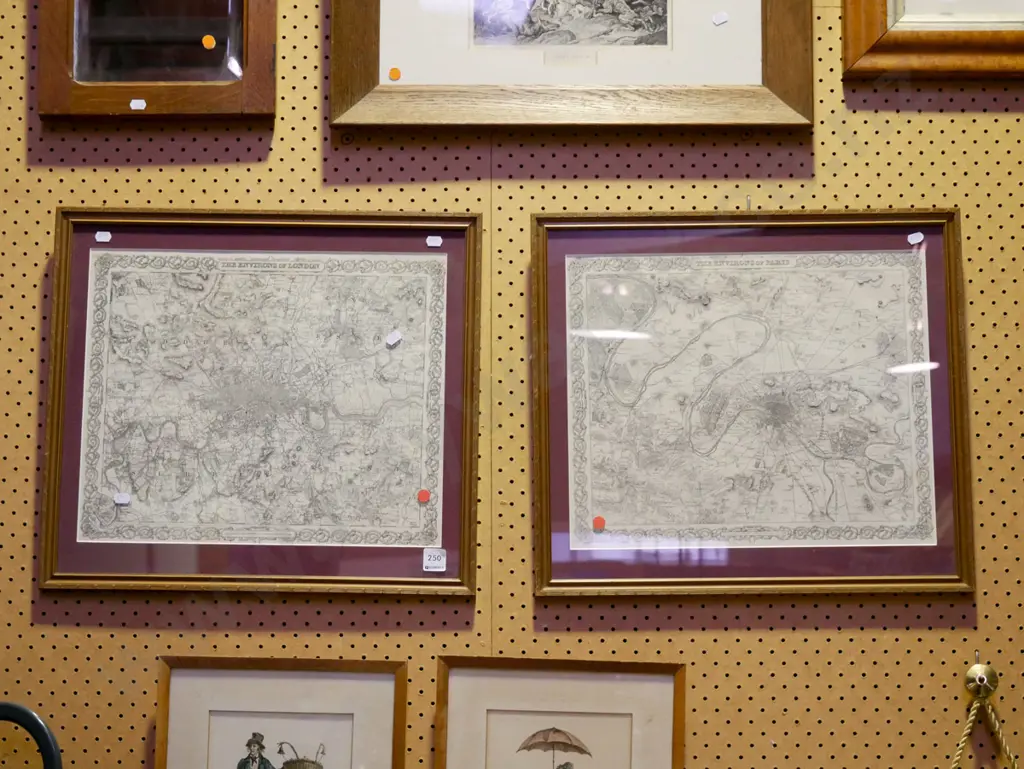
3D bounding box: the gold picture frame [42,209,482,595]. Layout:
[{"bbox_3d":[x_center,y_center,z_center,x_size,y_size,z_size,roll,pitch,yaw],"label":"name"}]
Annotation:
[{"bbox_3d":[-0.278,0.018,2.396,0.482,0.430,0.025,1,-8,0],"label":"gold picture frame"}]

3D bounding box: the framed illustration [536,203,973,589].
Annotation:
[{"bbox_3d":[0.266,0.019,2.393,0.484,0.431,0.025,-1,-8,1],"label":"framed illustration"}]

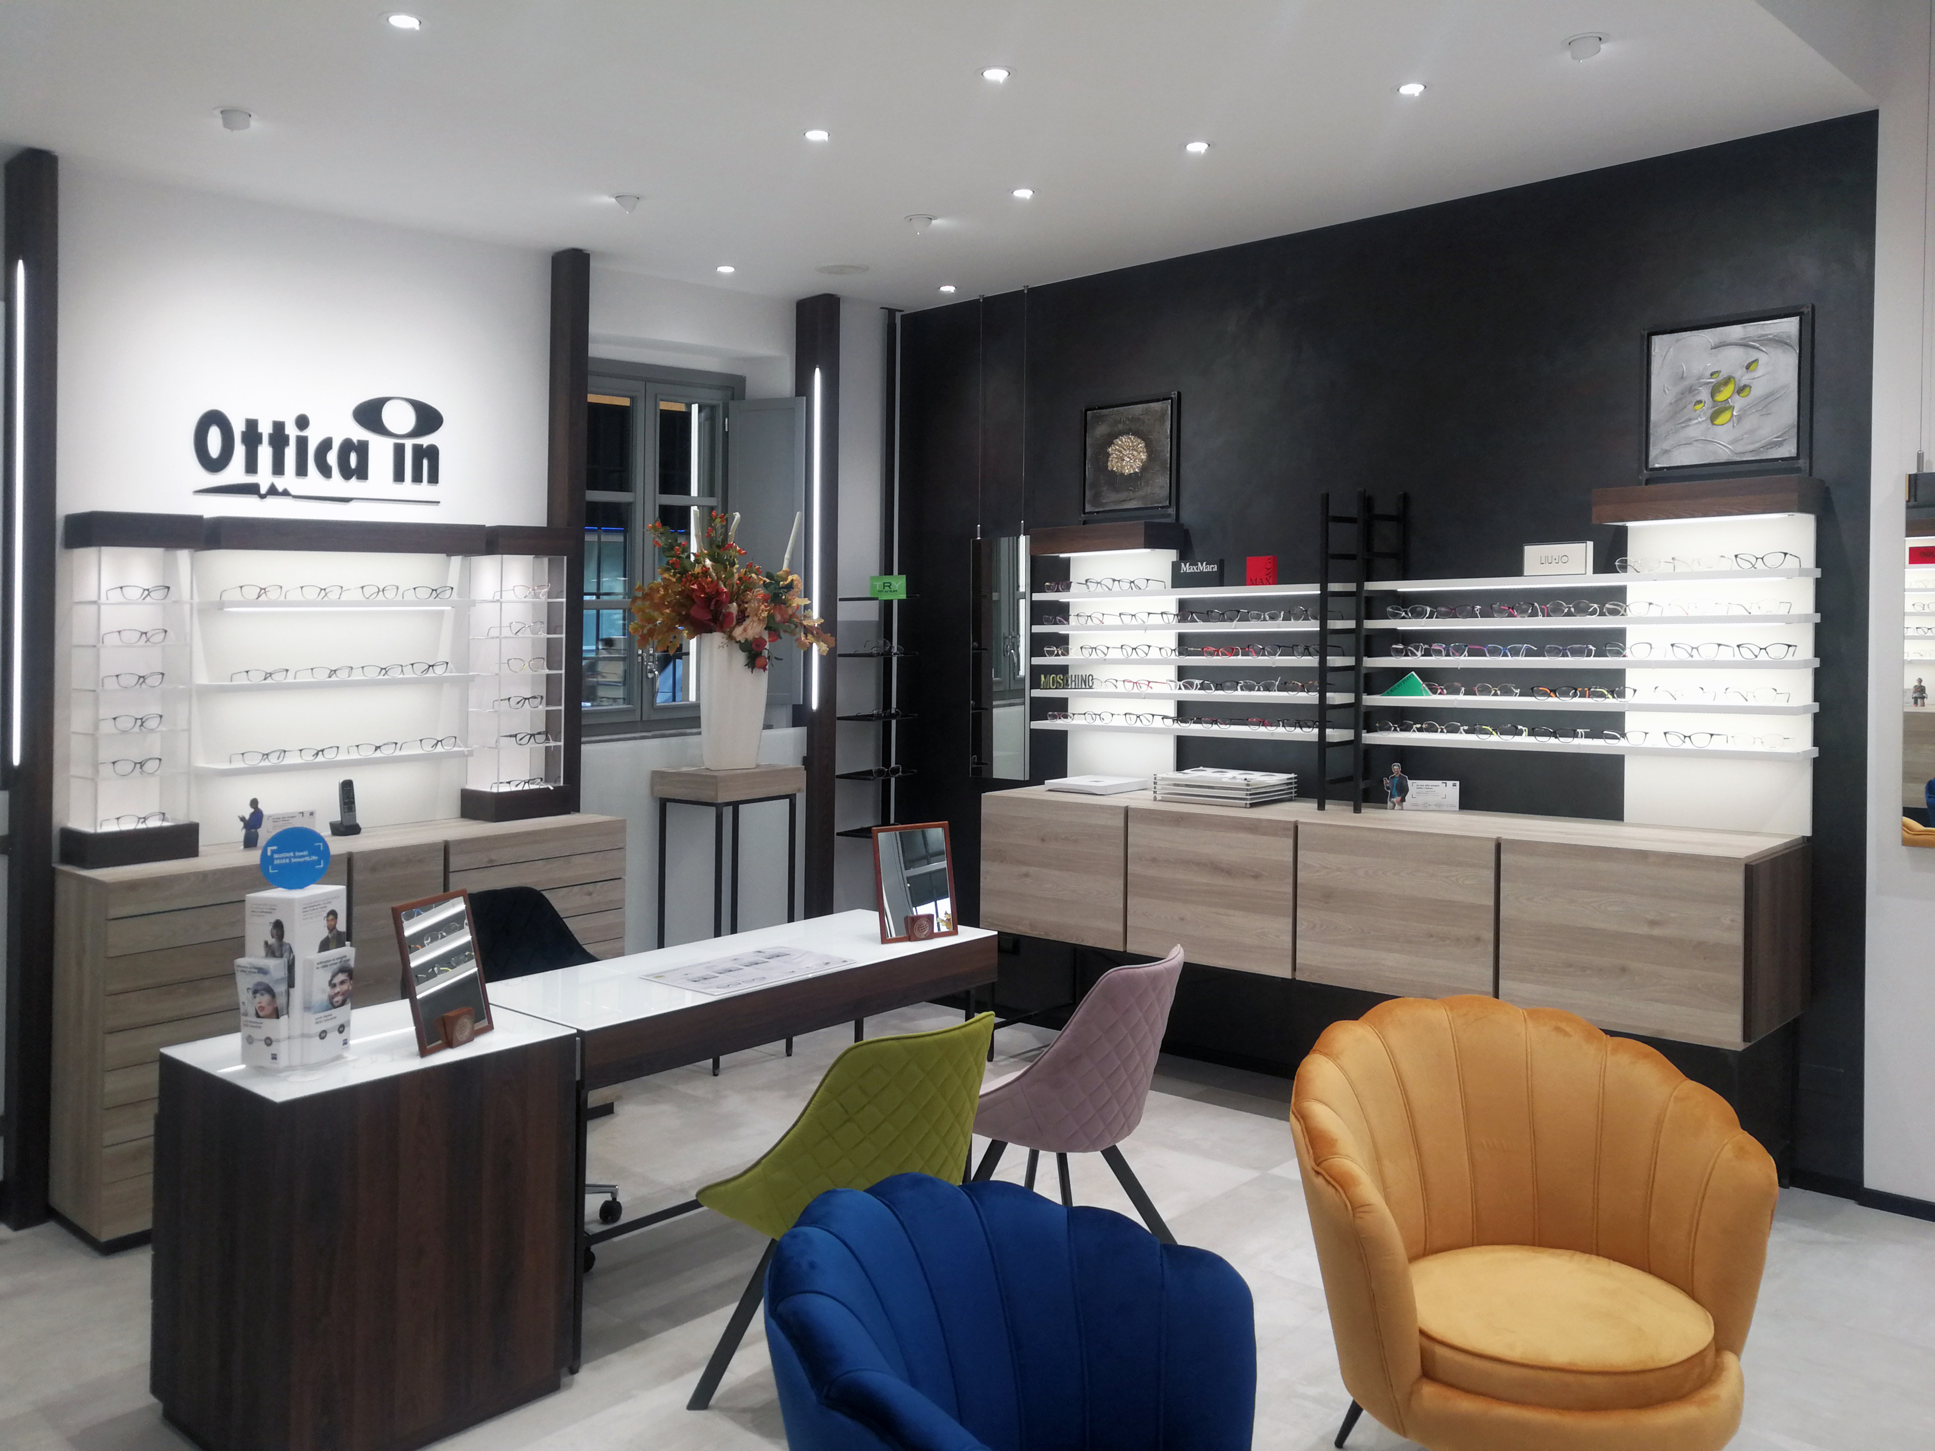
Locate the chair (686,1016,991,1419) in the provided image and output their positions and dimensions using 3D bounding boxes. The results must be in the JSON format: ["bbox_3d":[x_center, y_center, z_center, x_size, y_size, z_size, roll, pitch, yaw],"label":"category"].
[{"bbox_3d":[-0.235,0.973,3.021,0.500,0.840,0.550,-3,4,-41],"label":"chair"}]

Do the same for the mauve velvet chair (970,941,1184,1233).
[{"bbox_3d":[0.242,0.925,3.566,0.550,0.840,0.500,2,4,38],"label":"mauve velvet chair"}]

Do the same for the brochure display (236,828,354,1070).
[{"bbox_3d":[-1.345,0.436,3.015,0.200,0.455,0.185,-2,3,-40],"label":"brochure display"}]

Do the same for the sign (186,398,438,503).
[{"bbox_3d":[-1.960,-0.859,4.612,0.765,0.335,0.020,-3,4,-42],"label":"sign"}]

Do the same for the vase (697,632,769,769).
[{"bbox_3d":[-0.899,-0.085,5.739,0.250,0.520,0.250,0,3,-10],"label":"vase"}]

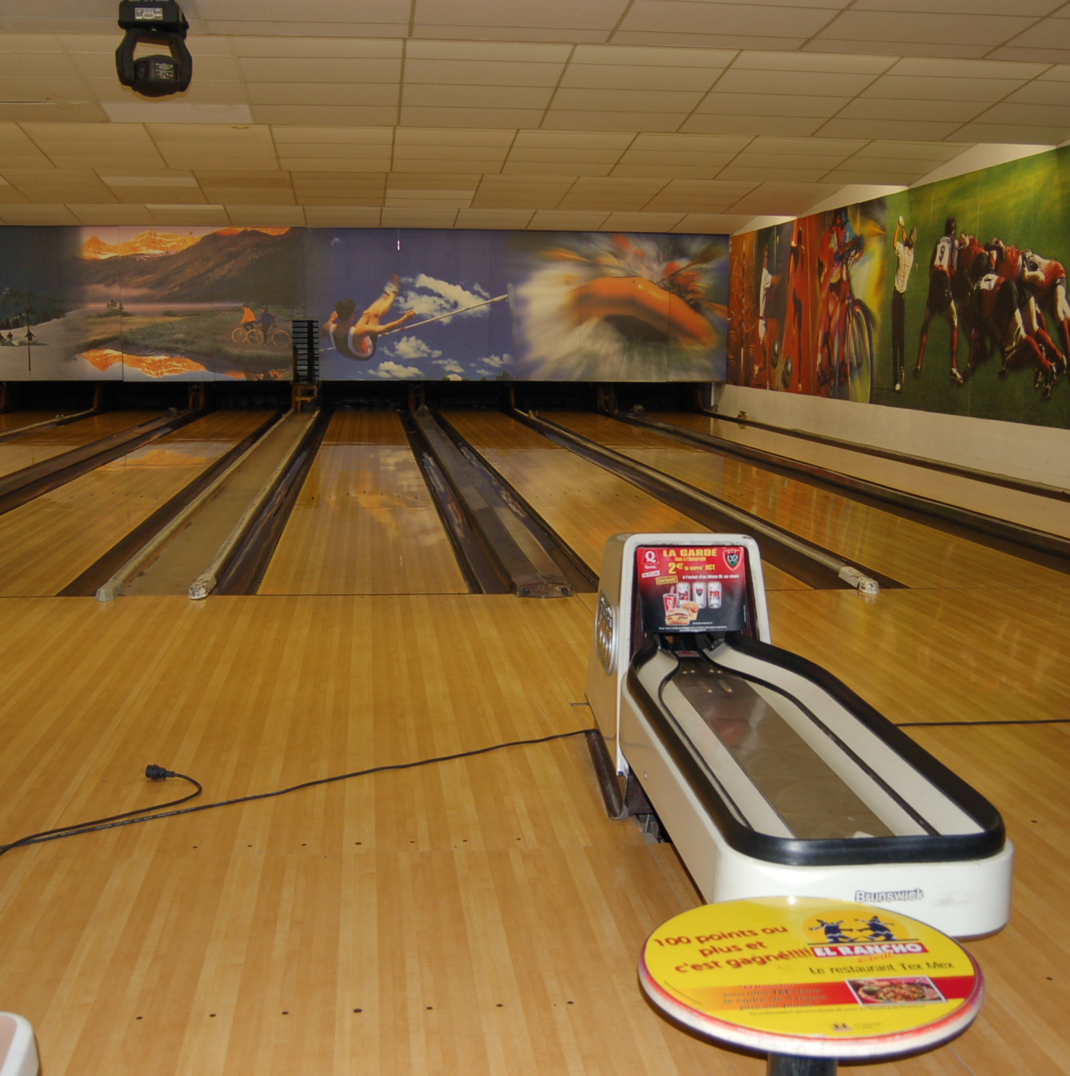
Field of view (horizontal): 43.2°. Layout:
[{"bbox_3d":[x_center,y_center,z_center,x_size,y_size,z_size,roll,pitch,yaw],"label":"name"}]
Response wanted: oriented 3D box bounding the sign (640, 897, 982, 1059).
[{"bbox_3d":[0.315,0.522,1.623,0.390,0.030,0.390,0,8,-7],"label":"sign"}]

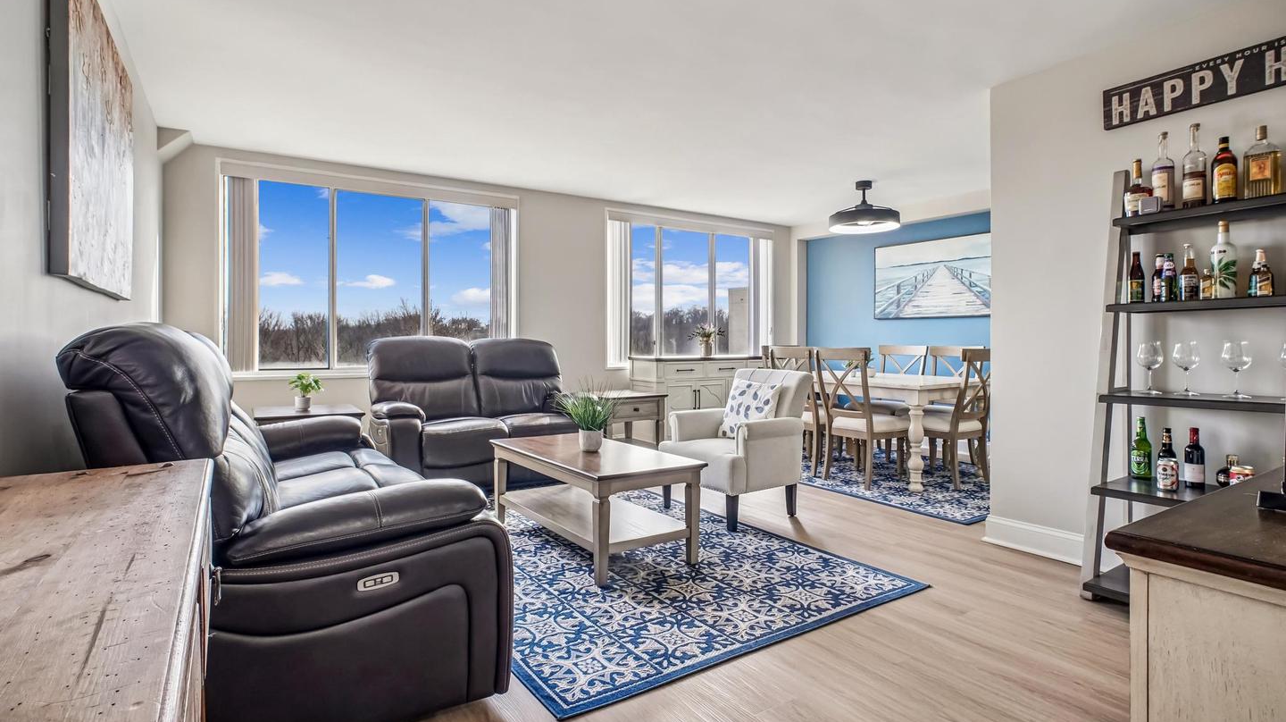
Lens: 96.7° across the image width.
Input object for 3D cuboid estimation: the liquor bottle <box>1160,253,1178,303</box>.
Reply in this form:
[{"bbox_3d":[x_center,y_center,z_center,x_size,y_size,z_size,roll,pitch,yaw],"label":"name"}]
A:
[{"bbox_3d":[2.213,-0.352,2.402,0.059,0.218,0.059,-1,2,-32],"label":"liquor bottle"}]

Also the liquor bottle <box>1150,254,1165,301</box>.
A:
[{"bbox_3d":[2.121,-0.335,2.343,0.051,0.210,0.051,-1,2,-35],"label":"liquor bottle"}]

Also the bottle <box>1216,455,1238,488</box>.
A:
[{"bbox_3d":[2.288,0.445,2.219,0.078,0.145,0.085,-1,2,-35],"label":"bottle"}]

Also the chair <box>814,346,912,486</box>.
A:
[{"bbox_3d":[1.695,0.405,4.390,0.560,1.010,0.490,-1,1,-30],"label":"chair"}]

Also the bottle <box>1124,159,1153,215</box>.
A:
[{"bbox_3d":[2.092,-0.721,2.414,0.078,0.265,0.088,-1,2,-35],"label":"bottle"}]

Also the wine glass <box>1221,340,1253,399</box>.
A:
[{"bbox_3d":[2.349,0.033,2.261,0.092,0.220,0.092,-1,2,-32],"label":"wine glass"}]

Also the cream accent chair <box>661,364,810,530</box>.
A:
[{"bbox_3d":[0.596,0.504,3.599,0.750,0.875,0.720,-1,2,-35],"label":"cream accent chair"}]

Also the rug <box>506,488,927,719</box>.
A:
[{"bbox_3d":[-0.199,0.964,3.203,1.820,0.010,2.680,-1,2,-34],"label":"rug"}]

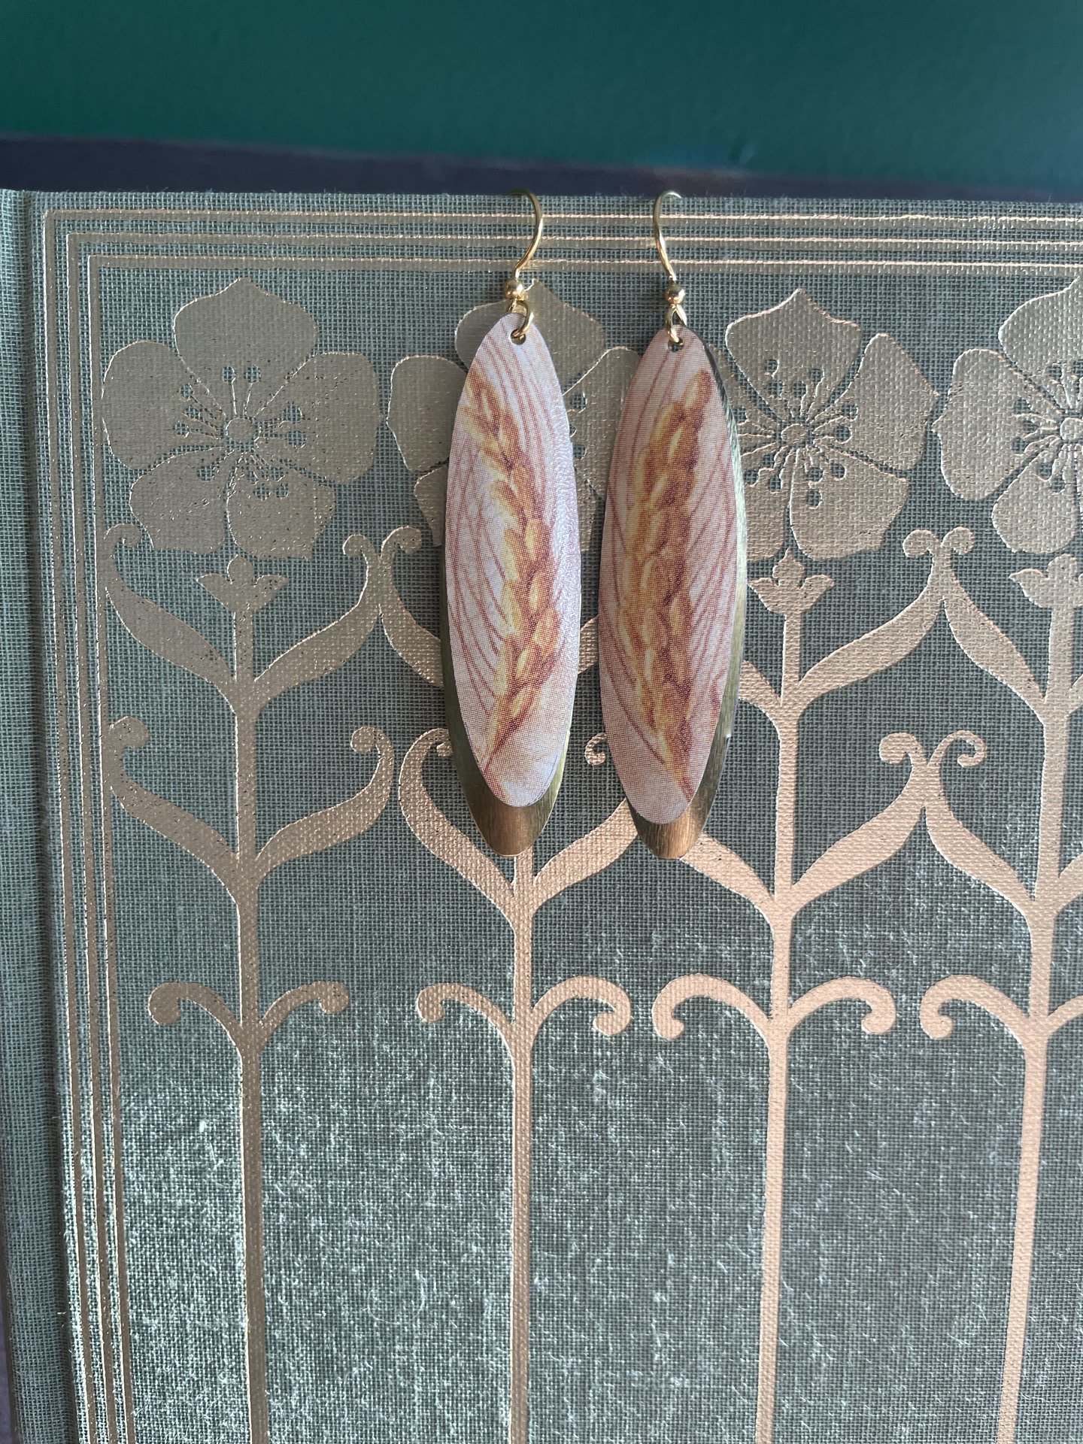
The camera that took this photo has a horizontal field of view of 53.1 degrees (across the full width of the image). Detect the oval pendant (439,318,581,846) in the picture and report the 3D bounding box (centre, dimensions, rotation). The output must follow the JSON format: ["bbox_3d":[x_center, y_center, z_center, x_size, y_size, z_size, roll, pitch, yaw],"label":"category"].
[{"bbox_3d":[-0.004,-0.016,0.138,0.018,0.069,0.004,-1,8,-8],"label":"oval pendant"}]

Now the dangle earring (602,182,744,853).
[{"bbox_3d":[0.017,-0.023,0.139,0.019,0.083,0.009,2,8,8],"label":"dangle earring"}]

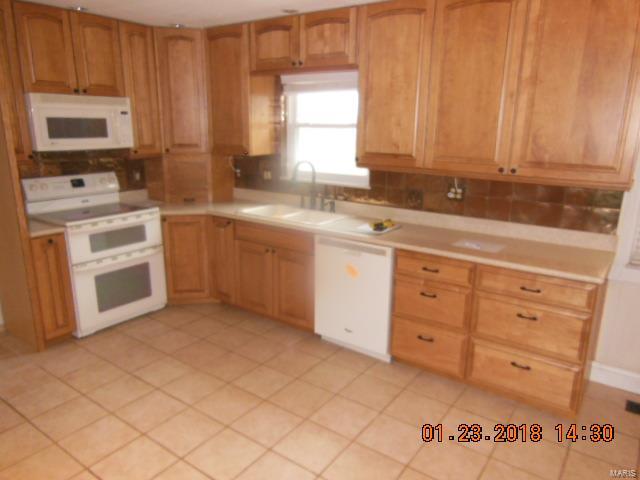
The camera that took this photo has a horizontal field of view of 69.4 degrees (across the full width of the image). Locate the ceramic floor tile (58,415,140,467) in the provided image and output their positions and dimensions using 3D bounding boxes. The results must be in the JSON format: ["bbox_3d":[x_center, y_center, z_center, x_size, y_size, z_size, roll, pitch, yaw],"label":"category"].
[{"bbox_3d":[-1.148,1.045,2.423,0.302,0.012,0.302,11,17,34],"label":"ceramic floor tile"}]

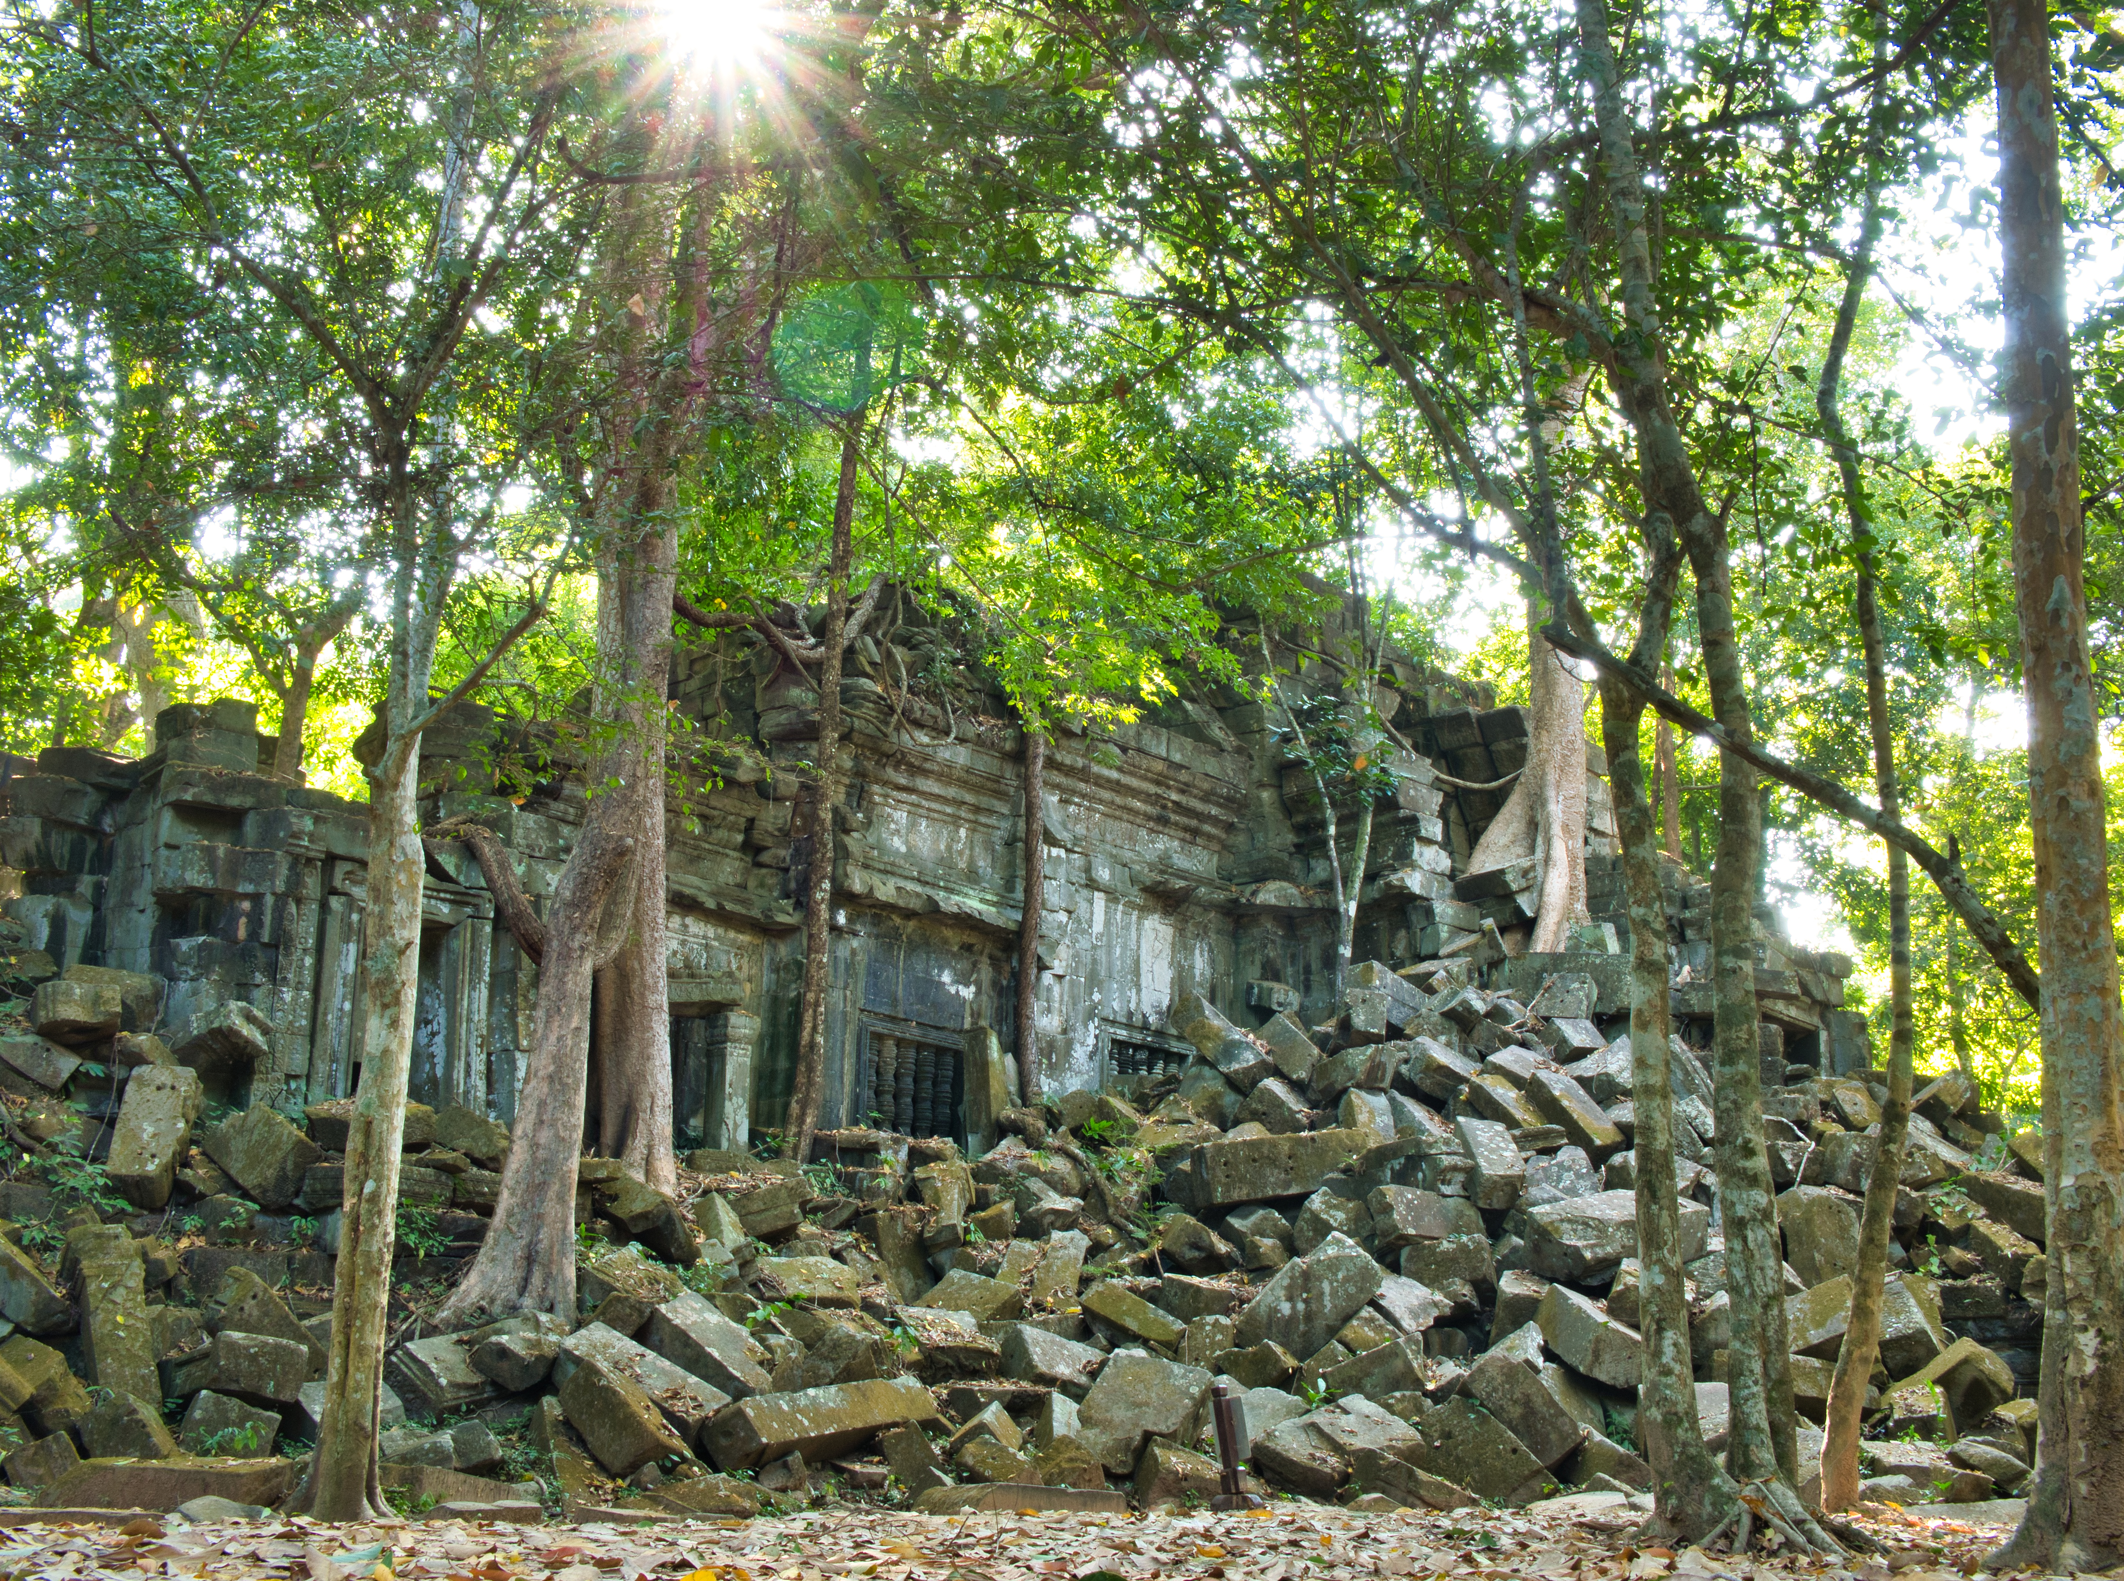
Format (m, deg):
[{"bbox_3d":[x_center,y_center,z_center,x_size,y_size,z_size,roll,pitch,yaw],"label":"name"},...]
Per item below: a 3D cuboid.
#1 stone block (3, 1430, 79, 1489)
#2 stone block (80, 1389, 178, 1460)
[{"bbox_3d":[-6.578,4.338,15.856,0.382,0.252,0.474,-23,-5,-22],"label":"stone block"},{"bbox_3d":[-5.607,3.851,14.800,0.470,0.400,0.420,15,-17,-8],"label":"stone block"}]

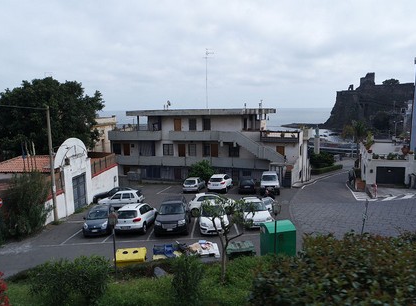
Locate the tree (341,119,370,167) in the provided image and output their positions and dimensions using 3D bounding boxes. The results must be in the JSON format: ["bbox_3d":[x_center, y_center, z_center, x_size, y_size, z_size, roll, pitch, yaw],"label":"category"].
[{"bbox_3d":[20.695,-0.478,43.396,3.700,6.700,3.700,-1,8,0],"label":"tree"}]

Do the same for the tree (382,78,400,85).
[{"bbox_3d":[131.756,-50.477,220.000,12.000,6.500,11.000,-1,8,0],"label":"tree"}]

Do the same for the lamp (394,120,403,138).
[{"bbox_3d":[59.065,-5.736,95.000,2.400,8.500,0.400,-1,8,0],"label":"lamp"}]

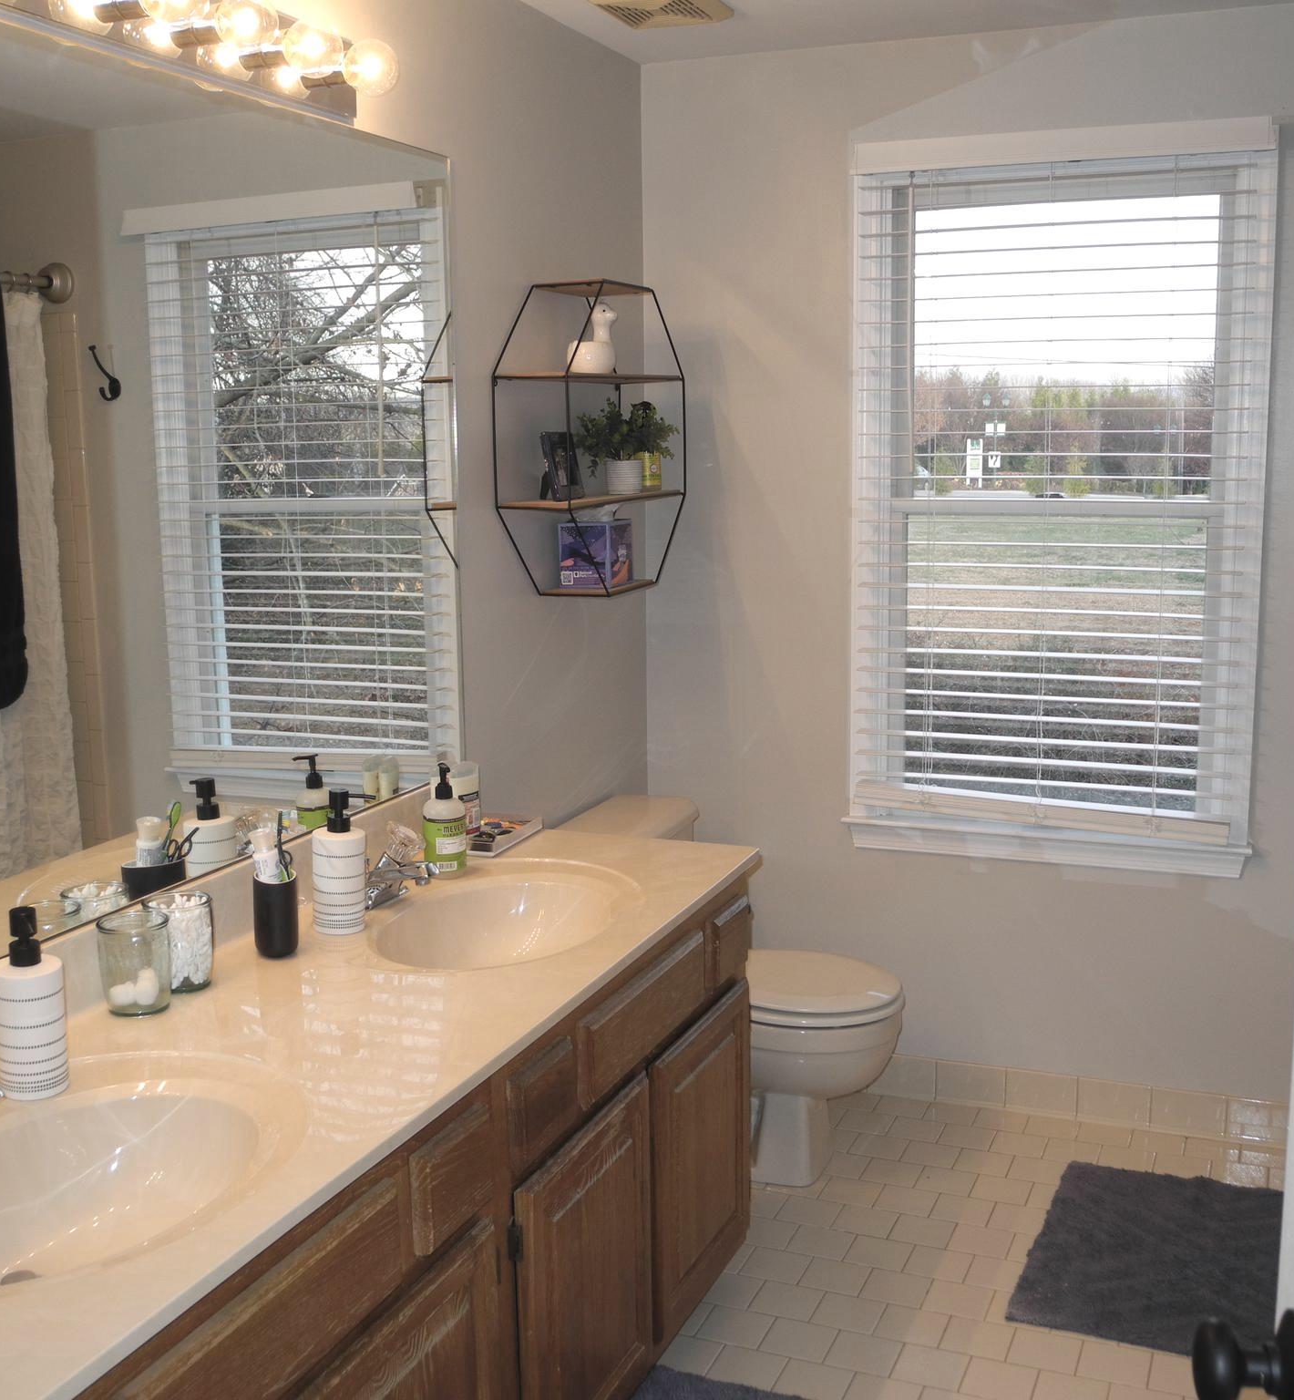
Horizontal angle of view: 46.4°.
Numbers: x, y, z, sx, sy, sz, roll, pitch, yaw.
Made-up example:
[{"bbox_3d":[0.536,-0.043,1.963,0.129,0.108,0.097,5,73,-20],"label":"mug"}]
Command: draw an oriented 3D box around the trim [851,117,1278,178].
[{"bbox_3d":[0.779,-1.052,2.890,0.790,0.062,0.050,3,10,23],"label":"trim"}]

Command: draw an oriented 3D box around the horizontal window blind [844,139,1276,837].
[{"bbox_3d":[0.805,-0.370,3.054,0.830,1.410,0.060,3,10,23],"label":"horizontal window blind"}]

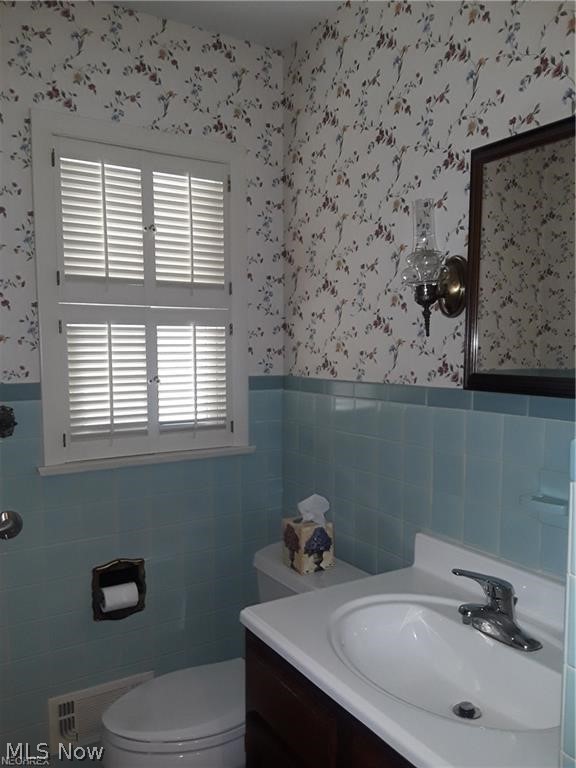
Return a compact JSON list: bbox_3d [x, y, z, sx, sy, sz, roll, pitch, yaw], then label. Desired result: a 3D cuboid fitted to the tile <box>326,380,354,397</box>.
[{"bbox_3d":[0.166,0.014,1.970,0.010,0.048,0.154,-2,4,-32],"label":"tile"}]

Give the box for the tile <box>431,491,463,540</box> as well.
[{"bbox_3d":[0.412,0.337,1.596,0.010,0.108,0.108,-2,4,-32],"label":"tile"}]

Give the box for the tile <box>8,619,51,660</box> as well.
[{"bbox_3d":[-0.771,0.752,1.832,0.108,0.107,0.010,-2,4,-32],"label":"tile"}]

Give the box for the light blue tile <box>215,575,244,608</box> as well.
[{"bbox_3d":[-0.213,0.729,2.176,0.108,0.107,0.010,-2,4,-32],"label":"light blue tile"}]

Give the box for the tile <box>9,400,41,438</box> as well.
[{"bbox_3d":[-0.773,0.104,1.802,0.108,0.108,0.009,-2,4,-32],"label":"tile"}]

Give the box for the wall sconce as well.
[{"bbox_3d":[0.351,-0.281,1.510,0.150,0.332,0.108,-2,4,-32],"label":"wall sconce"}]

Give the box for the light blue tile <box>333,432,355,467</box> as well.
[{"bbox_3d":[0.180,0.206,1.959,0.010,0.108,0.108,-2,4,-32],"label":"light blue tile"}]

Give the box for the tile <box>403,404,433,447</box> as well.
[{"bbox_3d":[0.355,0.114,1.674,0.010,0.107,0.107,-2,4,-32],"label":"tile"}]

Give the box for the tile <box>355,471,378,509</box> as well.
[{"bbox_3d":[0.238,0.320,1.873,0.010,0.108,0.108,-2,4,-32],"label":"tile"}]

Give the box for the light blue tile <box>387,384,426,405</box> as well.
[{"bbox_3d":[0.335,0.032,1.726,0.011,0.051,0.152,-2,4,-32],"label":"light blue tile"}]

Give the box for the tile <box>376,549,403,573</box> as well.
[{"bbox_3d":[0.299,0.547,1.812,0.009,0.108,0.108,-2,4,-32],"label":"tile"}]

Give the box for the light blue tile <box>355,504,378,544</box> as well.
[{"bbox_3d":[0.238,0.429,1.880,0.010,0.108,0.108,-2,4,-32],"label":"light blue tile"}]

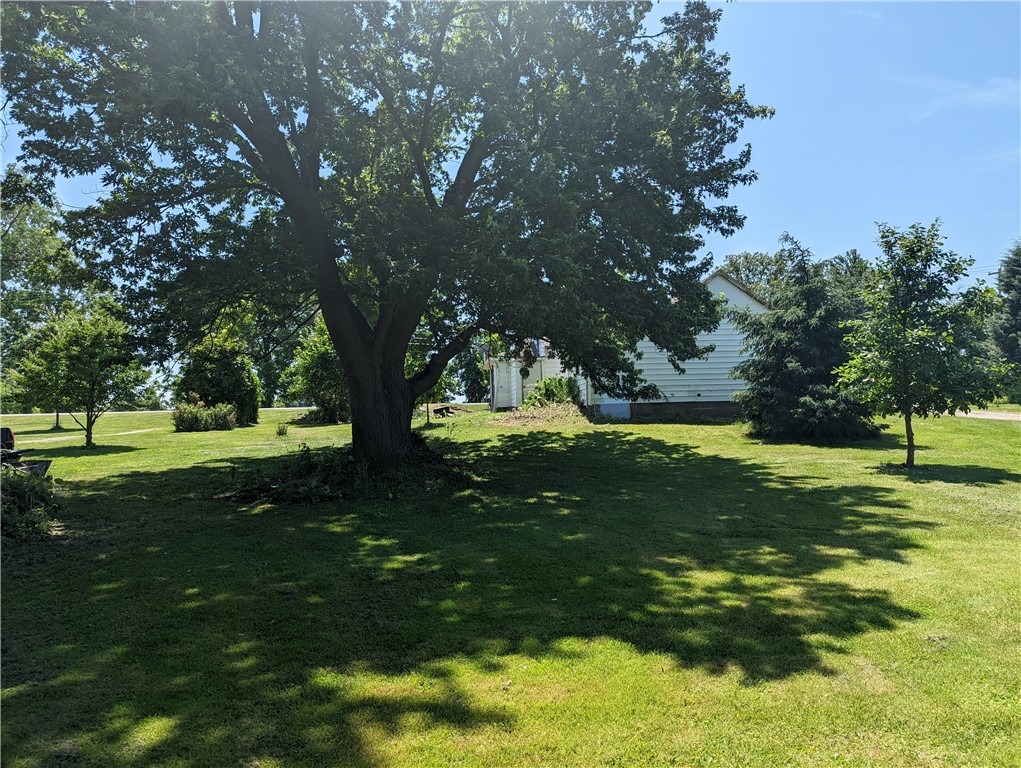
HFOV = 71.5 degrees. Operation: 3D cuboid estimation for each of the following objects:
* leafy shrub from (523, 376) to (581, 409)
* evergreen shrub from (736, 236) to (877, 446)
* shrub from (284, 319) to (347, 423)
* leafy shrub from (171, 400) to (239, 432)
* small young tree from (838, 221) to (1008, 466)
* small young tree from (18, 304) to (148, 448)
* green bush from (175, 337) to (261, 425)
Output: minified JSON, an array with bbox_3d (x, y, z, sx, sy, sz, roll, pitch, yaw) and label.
[{"bbox_3d":[1.609,0.392,27.800,2.280,1.370,1.600,-1,0,0],"label":"leafy shrub"},{"bbox_3d":[8.355,-1.312,20.000,4.290,5.810,4.100,-1,0,0],"label":"evergreen shrub"},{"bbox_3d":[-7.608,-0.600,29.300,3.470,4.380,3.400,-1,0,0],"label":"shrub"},{"bbox_3d":[-11.141,1.183,25.800,2.330,1.170,1.500,-1,0,0],"label":"leafy shrub"},{"bbox_3d":[7.617,-0.749,13.100,3.110,4.550,2.900,-1,0,0],"label":"small young tree"},{"bbox_3d":[-11.871,-0.222,19.700,3.610,3.980,3.300,-1,0,0],"label":"small young tree"},{"bbox_3d":[-12.405,-0.127,30.000,3.550,3.700,3.300,-1,-1,0],"label":"green bush"}]

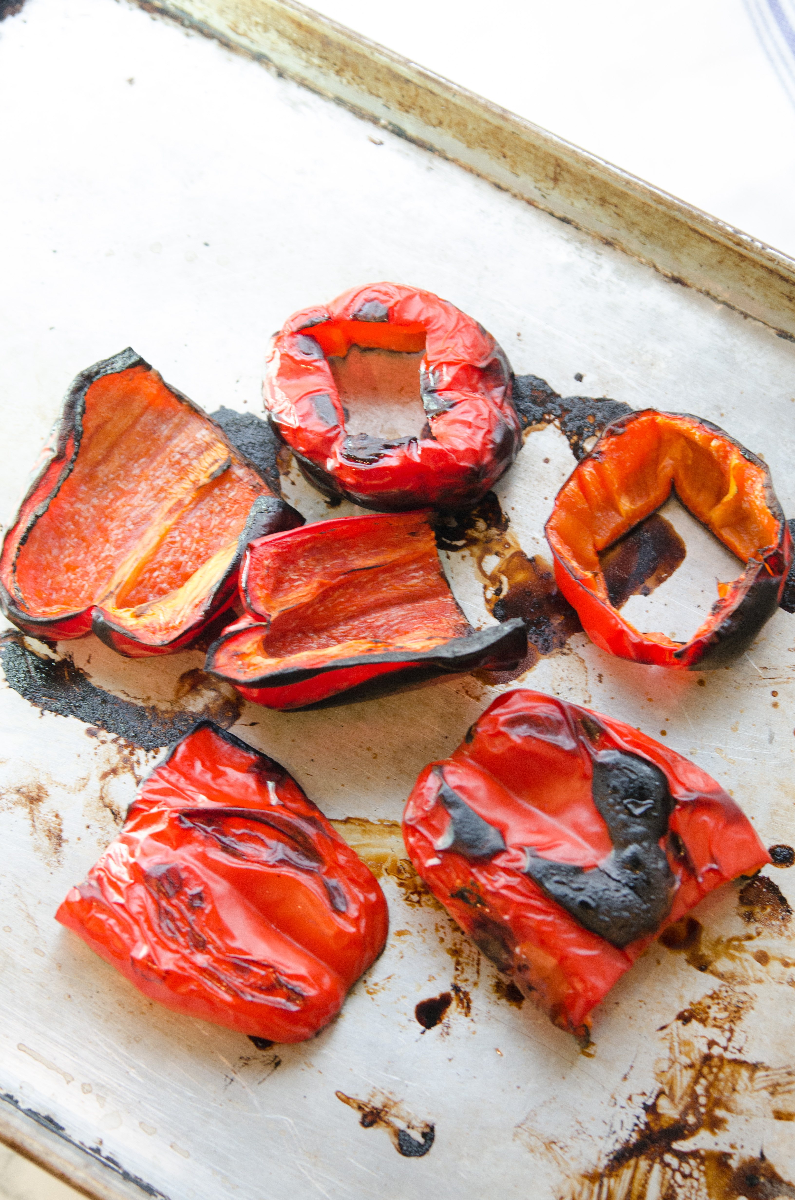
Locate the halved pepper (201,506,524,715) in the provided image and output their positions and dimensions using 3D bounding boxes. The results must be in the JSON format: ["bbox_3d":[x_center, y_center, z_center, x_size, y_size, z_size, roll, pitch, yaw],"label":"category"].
[{"bbox_3d":[-0.009,0.005,0.731,0.088,0.030,0.050,-7,66,-4],"label":"halved pepper"}]

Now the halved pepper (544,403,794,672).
[{"bbox_3d":[0.078,-0.015,0.741,0.072,0.030,0.077,0,66,0],"label":"halved pepper"}]

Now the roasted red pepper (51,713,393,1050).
[{"bbox_3d":[-0.043,0.081,0.697,0.082,0.028,0.070,33,69,14],"label":"roasted red pepper"}]

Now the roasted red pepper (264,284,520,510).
[{"bbox_3d":[-0.002,-0.062,0.762,0.076,0.030,0.075,0,66,0],"label":"roasted red pepper"}]

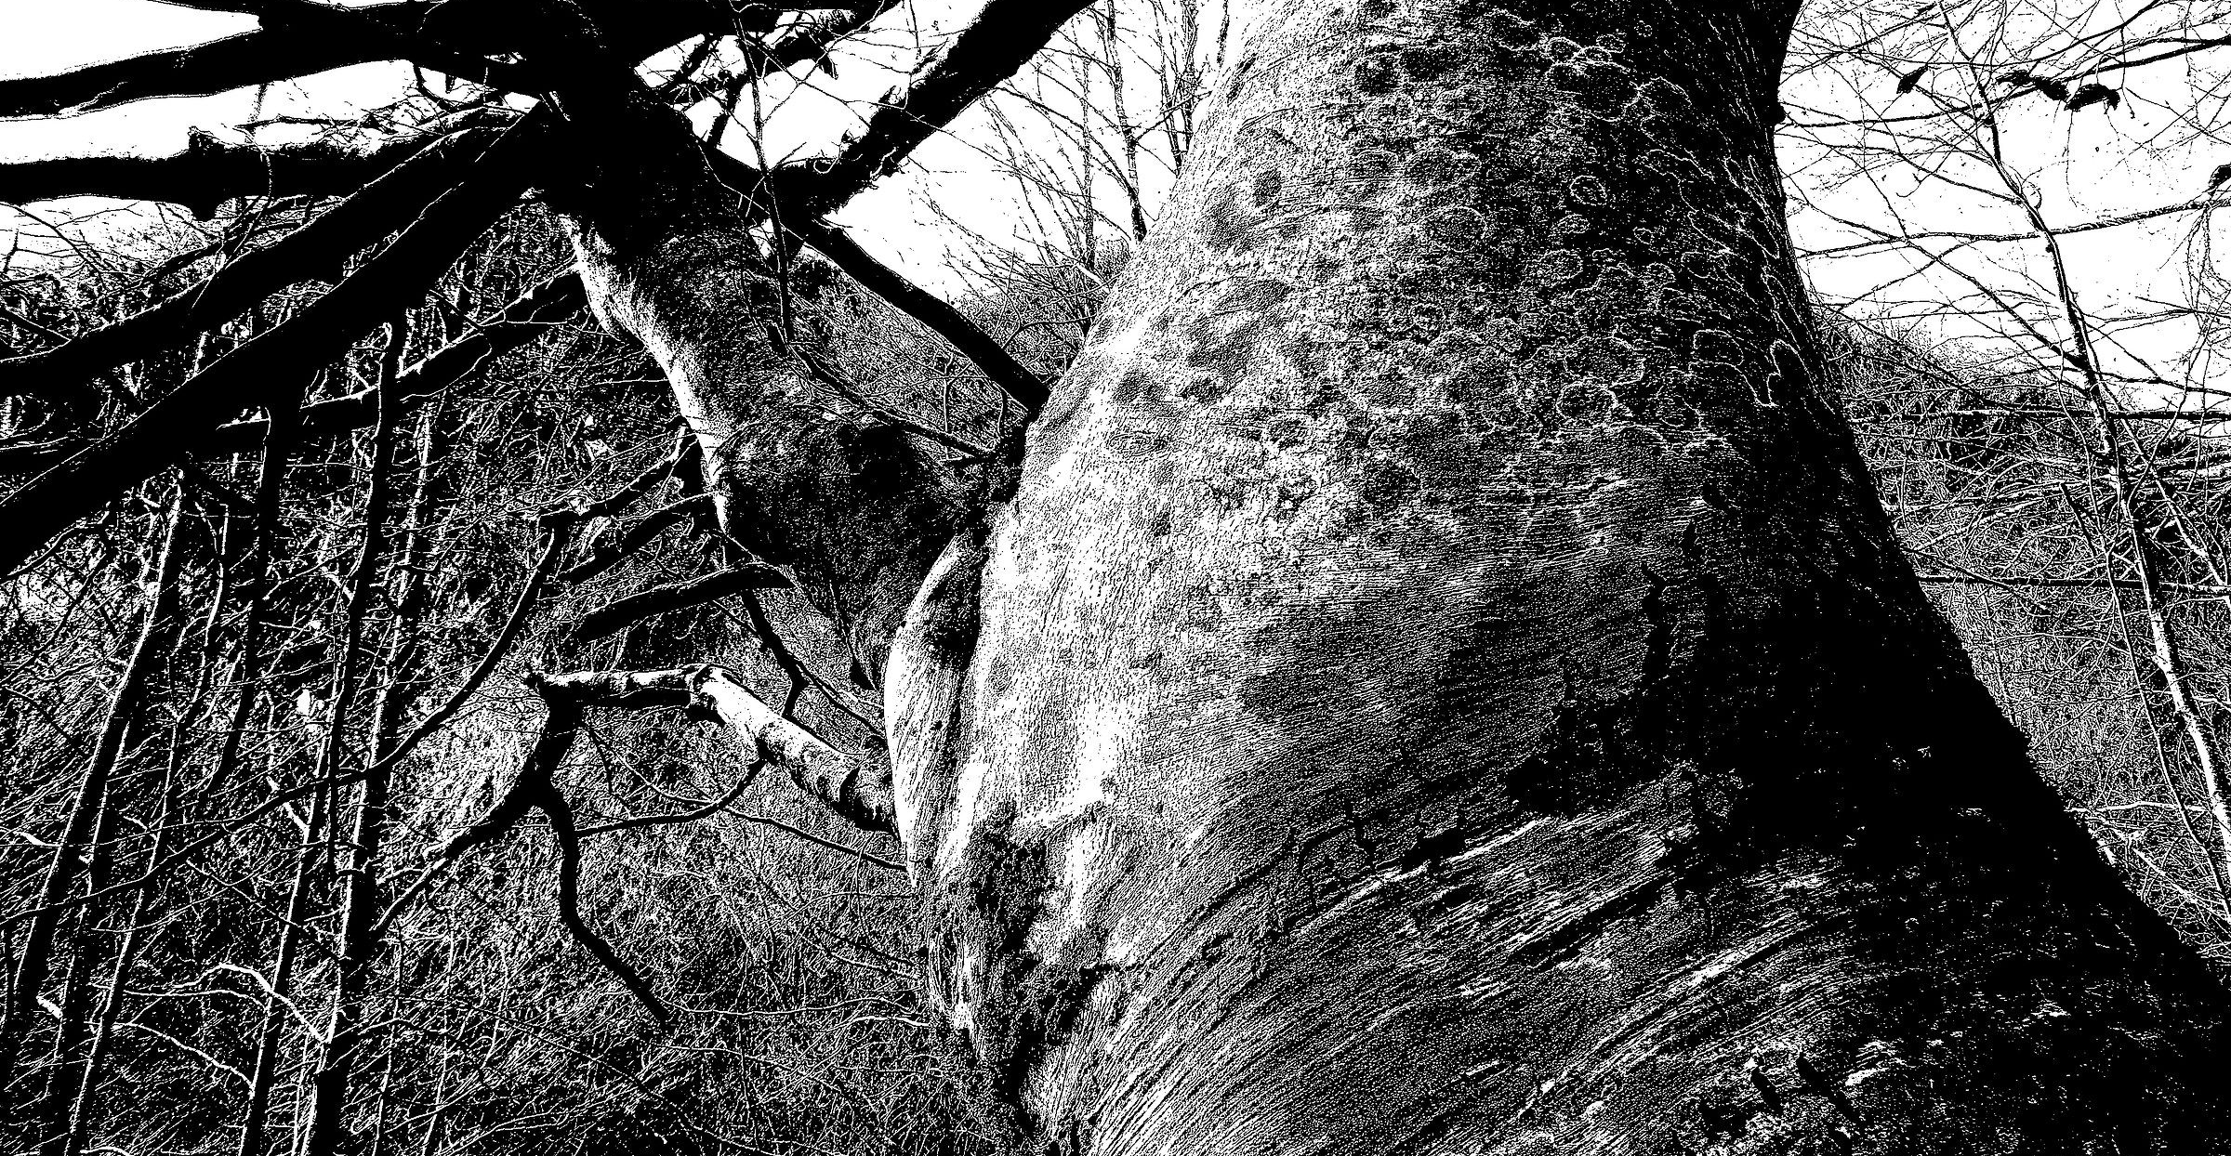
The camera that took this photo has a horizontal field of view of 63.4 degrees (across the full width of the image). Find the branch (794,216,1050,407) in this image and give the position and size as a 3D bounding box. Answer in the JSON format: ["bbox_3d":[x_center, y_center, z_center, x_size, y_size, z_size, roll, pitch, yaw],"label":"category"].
[{"bbox_3d":[-0.309,-0.419,2.865,0.525,0.062,0.062,36,3,15],"label":"branch"}]

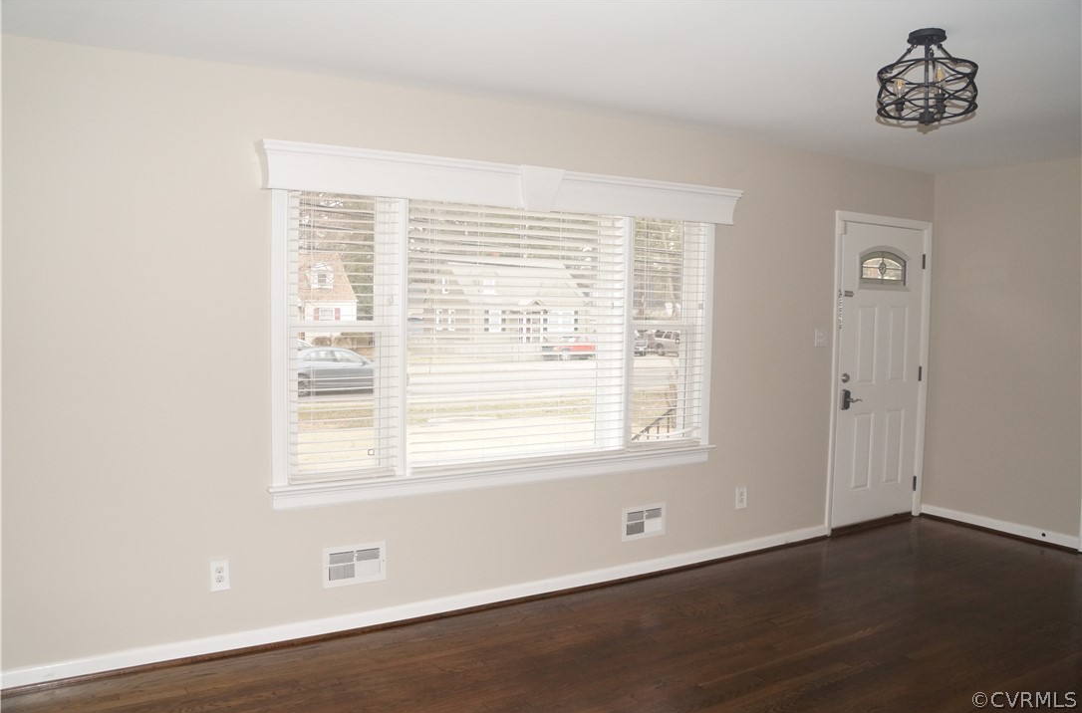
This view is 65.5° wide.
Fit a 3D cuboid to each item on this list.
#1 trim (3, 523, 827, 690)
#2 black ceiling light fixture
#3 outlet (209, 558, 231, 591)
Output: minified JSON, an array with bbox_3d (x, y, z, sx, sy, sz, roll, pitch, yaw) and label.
[{"bbox_3d":[-0.083,1.169,4.279,4.561,0.074,0.016,-1,4,-31],"label":"trim"},{"bbox_3d":[1.368,-0.985,2.977,0.321,0.318,0.321,-1,4,-31],"label":"black ceiling light fixture"},{"bbox_3d":[-1.336,0.916,3.509,0.074,0.121,0.012,-1,4,-31],"label":"outlet"}]

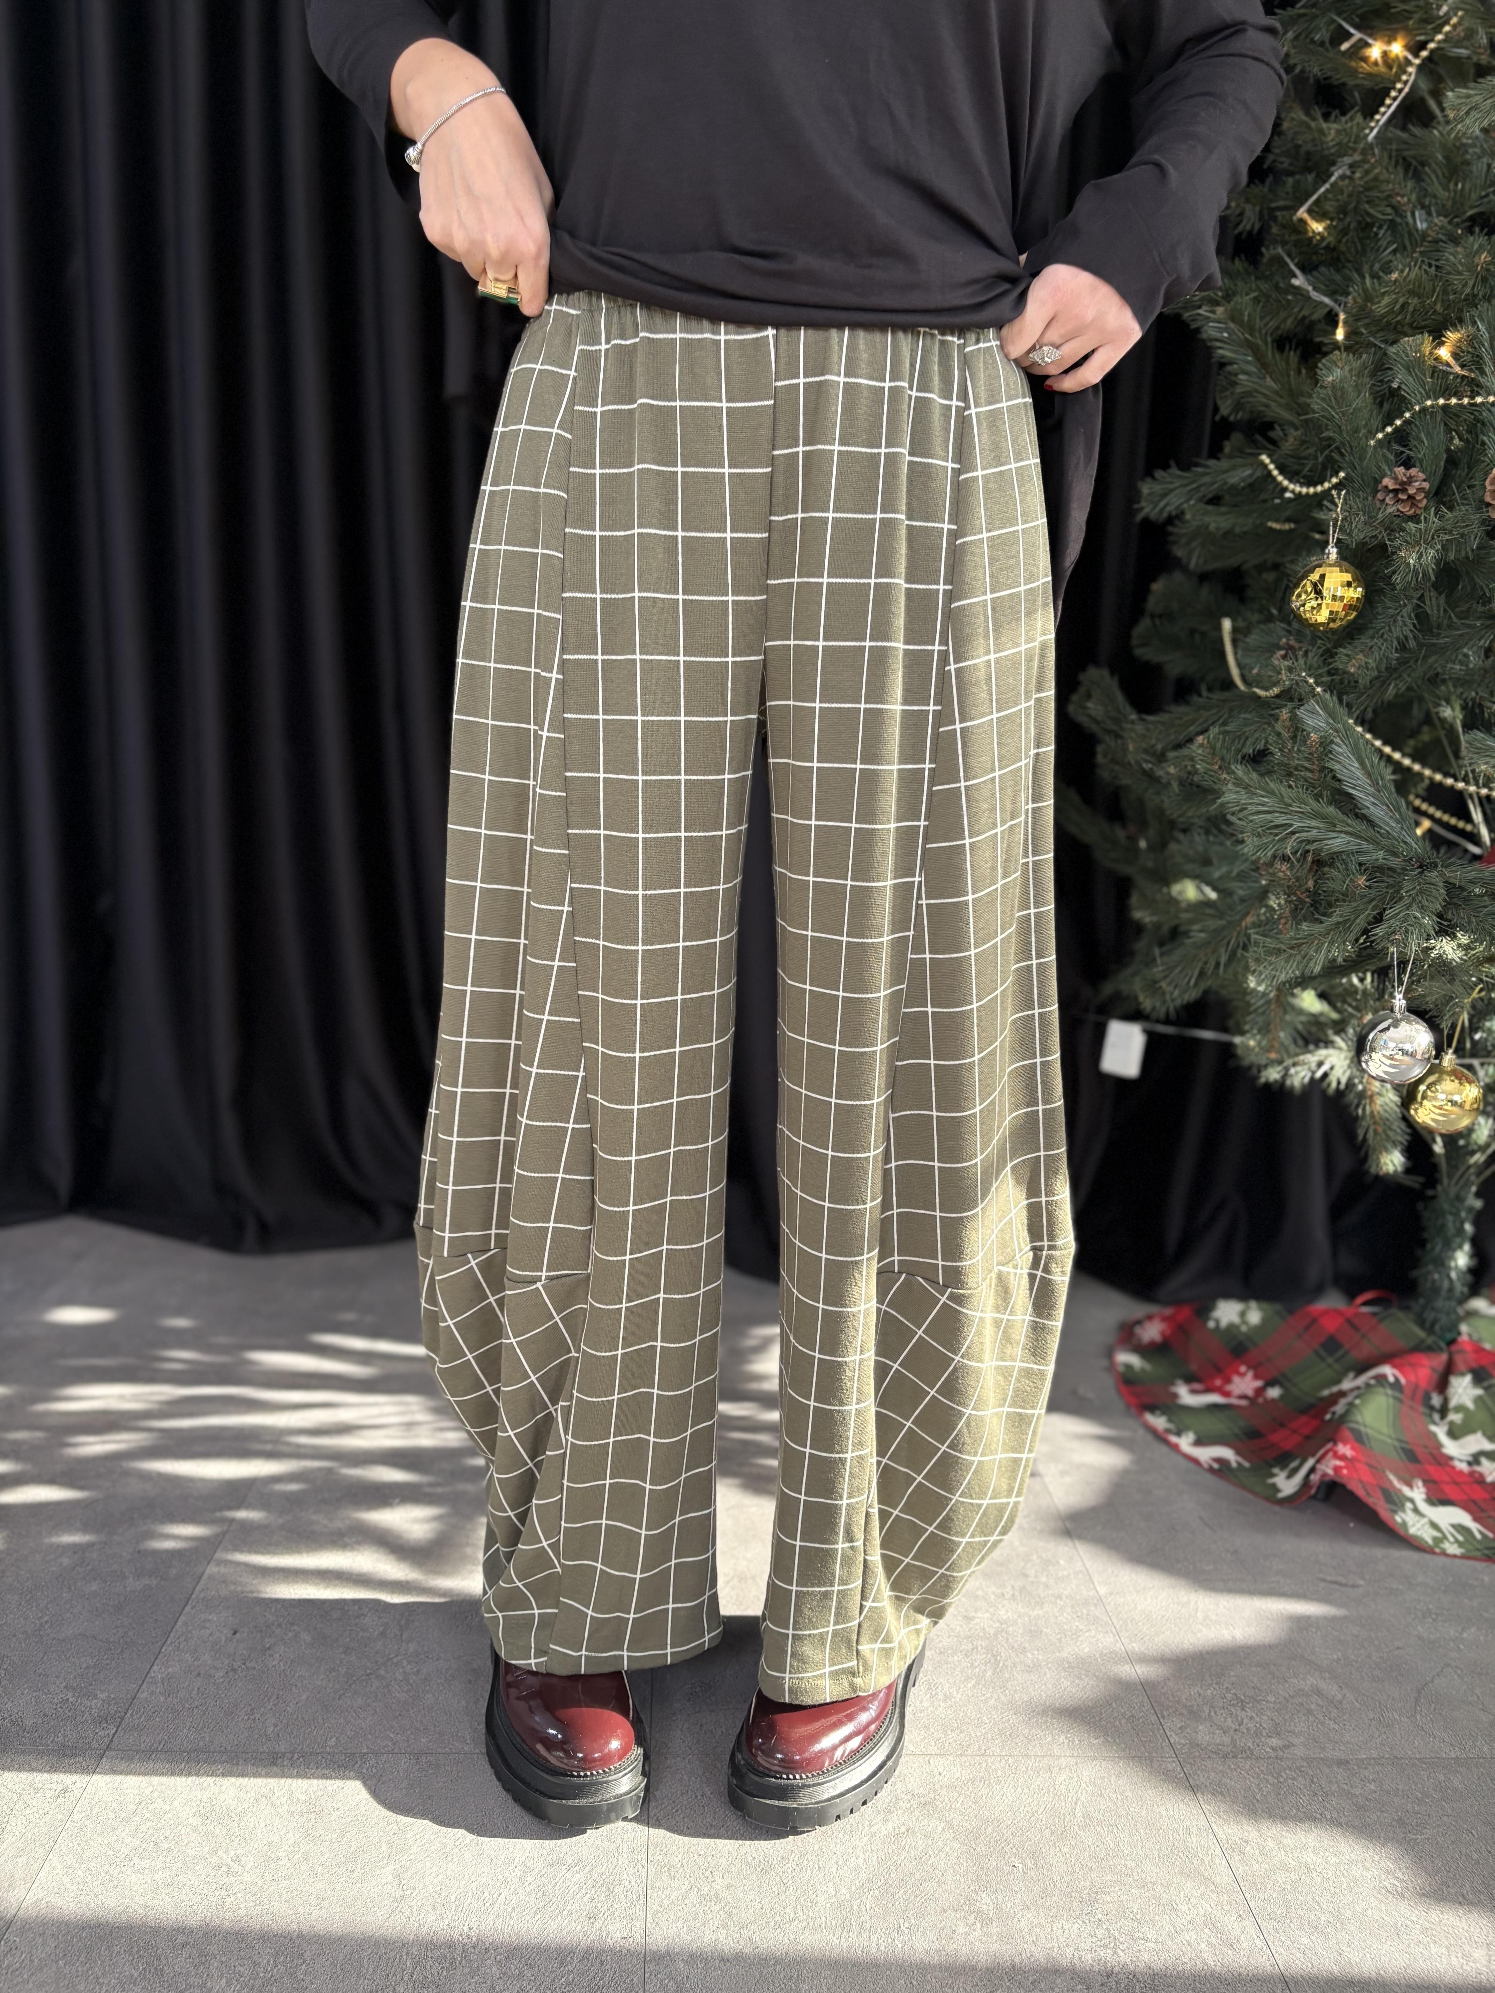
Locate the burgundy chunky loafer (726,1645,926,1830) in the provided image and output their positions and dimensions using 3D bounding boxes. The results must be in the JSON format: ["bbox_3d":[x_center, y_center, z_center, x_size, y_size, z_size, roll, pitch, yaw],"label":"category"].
[{"bbox_3d":[0.073,0.510,1.172,0.113,0.115,0.280,6,11,19],"label":"burgundy chunky loafer"}]

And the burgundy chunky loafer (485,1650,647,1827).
[{"bbox_3d":[-0.145,0.501,1.164,0.113,0.115,0.280,0,11,-14],"label":"burgundy chunky loafer"}]

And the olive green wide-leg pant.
[{"bbox_3d":[0.007,0.011,1.143,0.500,1.000,0.300,2,10,-3],"label":"olive green wide-leg pant"}]

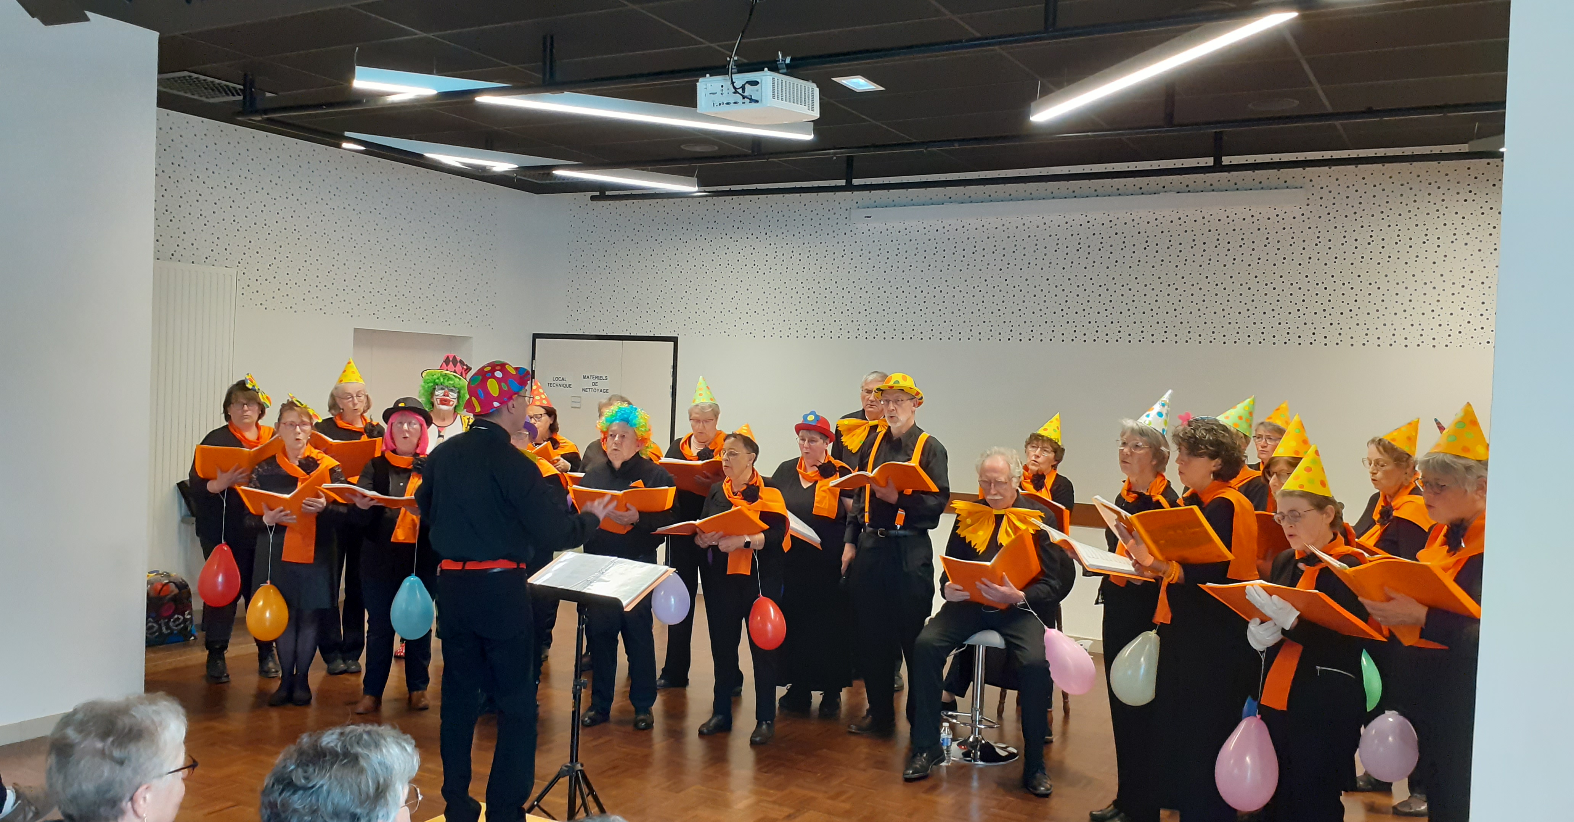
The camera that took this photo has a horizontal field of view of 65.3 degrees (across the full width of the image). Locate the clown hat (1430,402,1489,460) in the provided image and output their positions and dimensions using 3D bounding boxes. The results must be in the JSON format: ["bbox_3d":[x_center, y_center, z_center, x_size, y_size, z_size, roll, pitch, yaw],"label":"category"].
[{"bbox_3d":[2.232,0.072,4.080,0.190,0.185,0.190,8,-7,0],"label":"clown hat"}]

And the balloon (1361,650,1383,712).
[{"bbox_3d":[2.518,1.171,5.400,0.205,0.310,0.205,3,1,25],"label":"balloon"}]

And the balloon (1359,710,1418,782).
[{"bbox_3d":[2.000,1.116,4.080,0.205,0.240,0.205,2,1,0],"label":"balloon"}]

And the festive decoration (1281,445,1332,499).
[{"bbox_3d":[1.784,0.206,4.200,0.160,0.175,0.160,11,-5,-30],"label":"festive decoration"}]

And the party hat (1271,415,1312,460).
[{"bbox_3d":[2.040,0.107,4.950,0.155,0.175,0.155,7,-3,-30],"label":"party hat"}]

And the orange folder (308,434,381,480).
[{"bbox_3d":[-2.477,0.250,6.832,0.450,0.290,0.120,-1,42,-5],"label":"orange folder"}]

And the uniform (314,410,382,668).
[{"bbox_3d":[-2.581,0.757,7.200,0.440,1.460,0.320,1,1,-25],"label":"uniform"}]

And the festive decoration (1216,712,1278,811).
[{"bbox_3d":[1.536,1.175,4.101,0.210,0.325,0.210,2,1,0],"label":"festive decoration"}]

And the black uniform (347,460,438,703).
[{"bbox_3d":[-2.023,0.857,6.360,0.480,1.280,0.360,2,1,-21],"label":"black uniform"}]

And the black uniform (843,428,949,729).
[{"bbox_3d":[0.567,0.853,6.329,0.540,1.560,0.420,3,2,27],"label":"black uniform"}]

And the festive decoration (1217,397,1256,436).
[{"bbox_3d":[1.830,0.023,5.000,0.160,0.160,0.160,32,-3,-18],"label":"festive decoration"}]

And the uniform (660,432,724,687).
[{"bbox_3d":[-0.496,0.848,7.030,0.490,1.420,0.360,2,1,7],"label":"uniform"}]

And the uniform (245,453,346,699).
[{"bbox_3d":[-2.558,0.855,6.394,0.500,1.270,0.400,2,1,-14],"label":"uniform"}]

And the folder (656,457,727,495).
[{"bbox_3d":[-0.447,0.356,6.790,0.460,0.070,0.310,-8,-36,0],"label":"folder"}]

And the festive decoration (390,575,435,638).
[{"bbox_3d":[-1.876,0.979,6.150,0.213,0.313,0.213,2,1,-17],"label":"festive decoration"}]

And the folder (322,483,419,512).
[{"bbox_3d":[-2.086,0.457,6.240,0.480,0.050,0.310,5,-18,5],"label":"folder"}]

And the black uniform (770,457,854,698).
[{"bbox_3d":[0.129,0.890,6.603,0.500,1.290,0.400,3,1,20],"label":"black uniform"}]

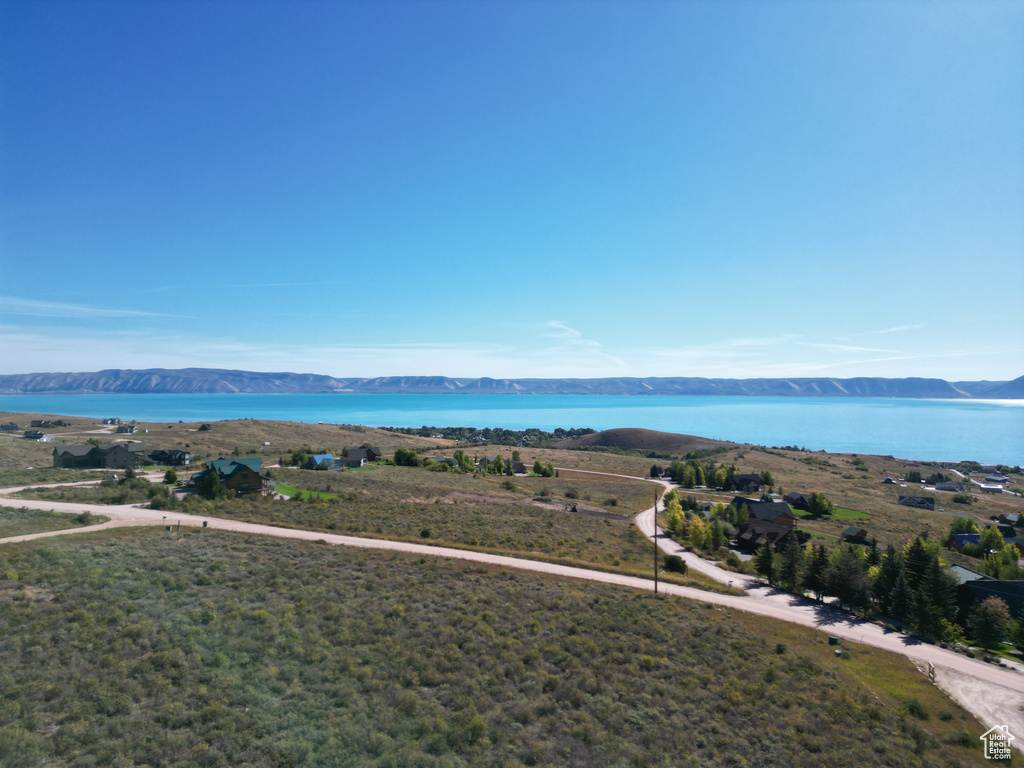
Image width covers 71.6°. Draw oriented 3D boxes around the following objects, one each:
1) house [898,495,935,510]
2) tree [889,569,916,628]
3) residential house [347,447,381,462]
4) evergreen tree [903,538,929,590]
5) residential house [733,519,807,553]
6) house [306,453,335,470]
[{"bbox_3d":[227.680,66.940,400.000,17.000,7.200,10.000,0,0,25],"label":"house"},{"bbox_3d":[42.620,23.410,77.500,3.000,6.600,3.000,0,0,0],"label":"tree"},{"bbox_3d":[-79.330,37.660,380.000,16.500,7.800,11.000,0,0,-6],"label":"residential house"},{"bbox_3d":[50.140,23.140,88.000,3.700,8.700,3.700,0,0,0],"label":"evergreen tree"},{"bbox_3d":[64.190,37.760,178.000,11.000,7.300,15.000,0,0,-26],"label":"residential house"},{"bbox_3d":[-87.540,36.030,328.000,9.000,7.500,12.500,0,0,27],"label":"house"}]

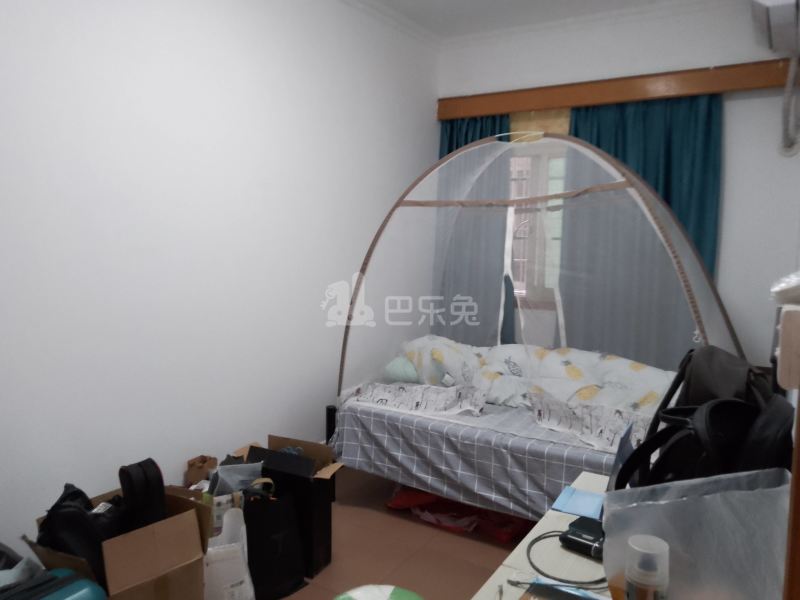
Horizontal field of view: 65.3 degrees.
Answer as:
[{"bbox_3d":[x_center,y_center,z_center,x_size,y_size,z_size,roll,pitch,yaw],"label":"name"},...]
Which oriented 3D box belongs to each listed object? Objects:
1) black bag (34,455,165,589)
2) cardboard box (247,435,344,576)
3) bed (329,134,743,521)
[{"bbox_3d":[-0.968,0.799,2.048,0.250,0.360,0.370,7,11,43],"label":"black bag"},{"bbox_3d":[-0.473,0.936,2.822,0.390,0.500,0.170,4,9,31],"label":"cardboard box"},{"bbox_3d":[0.790,0.140,3.438,2.080,2.000,1.160,6,8,34],"label":"bed"}]

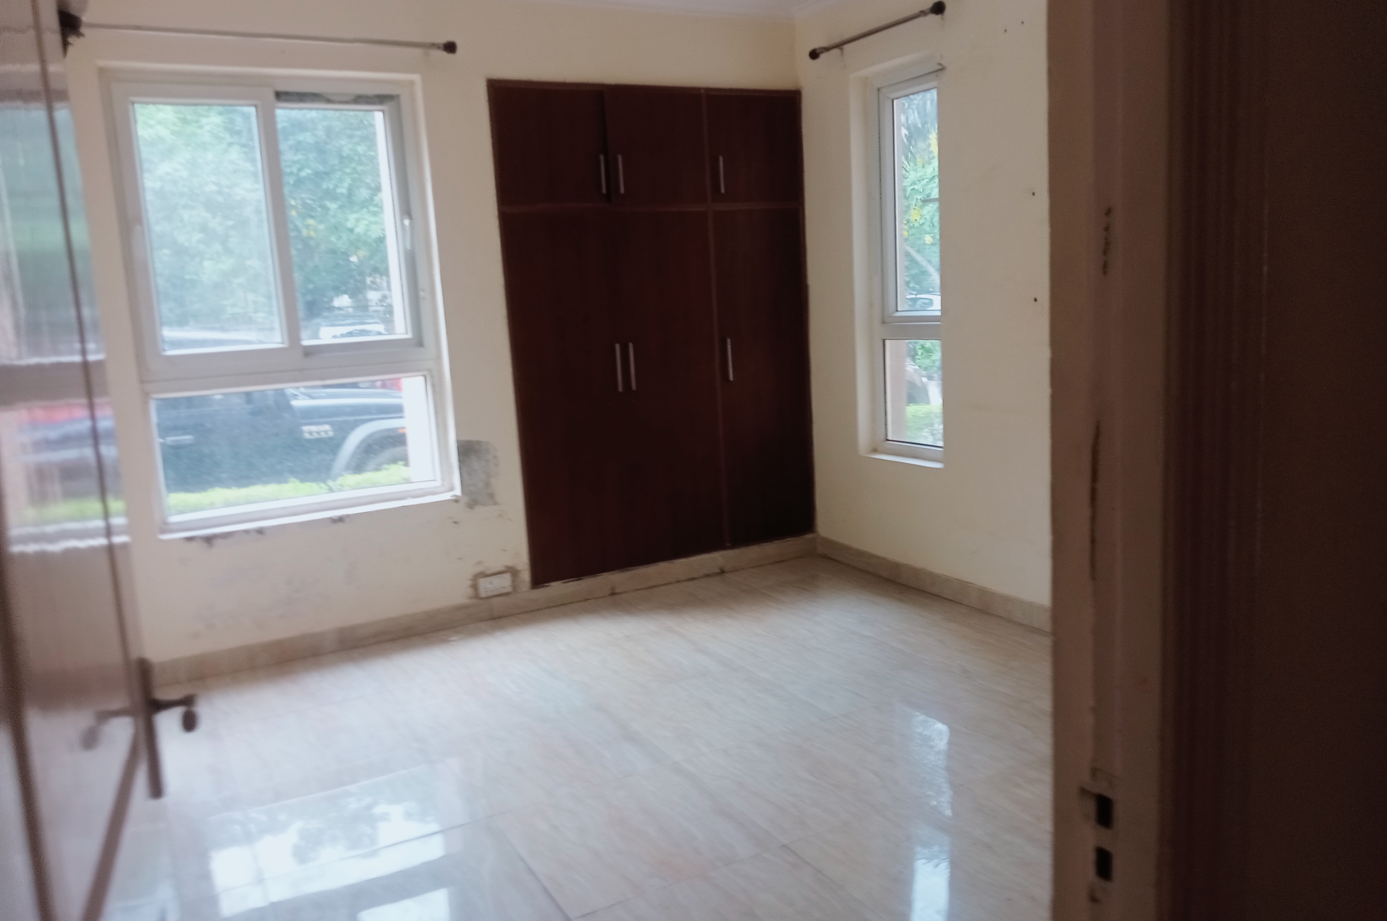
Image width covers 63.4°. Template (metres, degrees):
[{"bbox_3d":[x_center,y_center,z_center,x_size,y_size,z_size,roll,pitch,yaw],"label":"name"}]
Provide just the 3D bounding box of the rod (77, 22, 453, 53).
[{"bbox_3d":[-1.591,-1.608,4.269,1.390,0.055,0.090,-8,11,-28],"label":"rod"}]

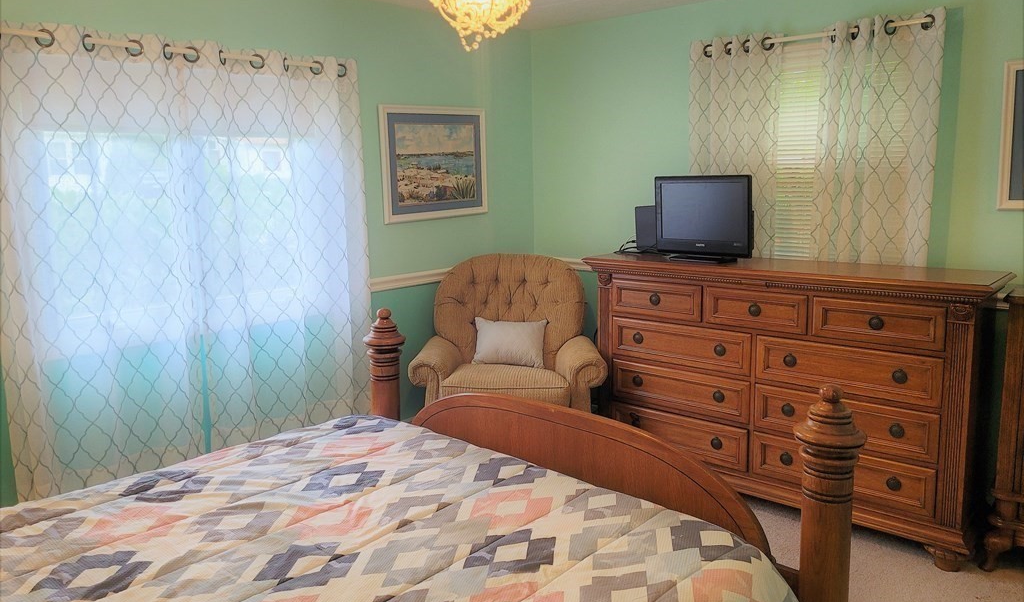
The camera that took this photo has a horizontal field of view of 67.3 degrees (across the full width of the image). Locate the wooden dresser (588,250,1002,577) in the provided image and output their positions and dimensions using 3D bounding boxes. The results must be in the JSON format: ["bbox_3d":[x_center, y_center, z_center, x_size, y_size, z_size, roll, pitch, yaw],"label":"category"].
[{"bbox_3d":[1.121,0.368,3.370,1.700,1.055,0.445,7,12,41],"label":"wooden dresser"}]

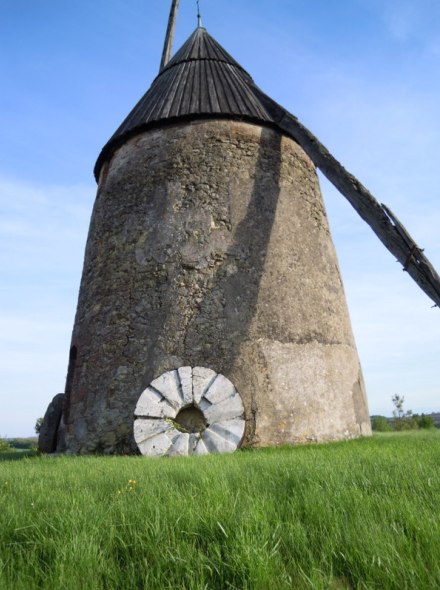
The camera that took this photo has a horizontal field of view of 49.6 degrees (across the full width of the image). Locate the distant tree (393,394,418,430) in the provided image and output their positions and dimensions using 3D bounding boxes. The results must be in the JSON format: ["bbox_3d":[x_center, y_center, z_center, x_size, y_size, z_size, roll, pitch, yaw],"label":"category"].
[{"bbox_3d":[16.357,10.379,42.000,2.200,3.200,2.100,-8,-17,19],"label":"distant tree"}]

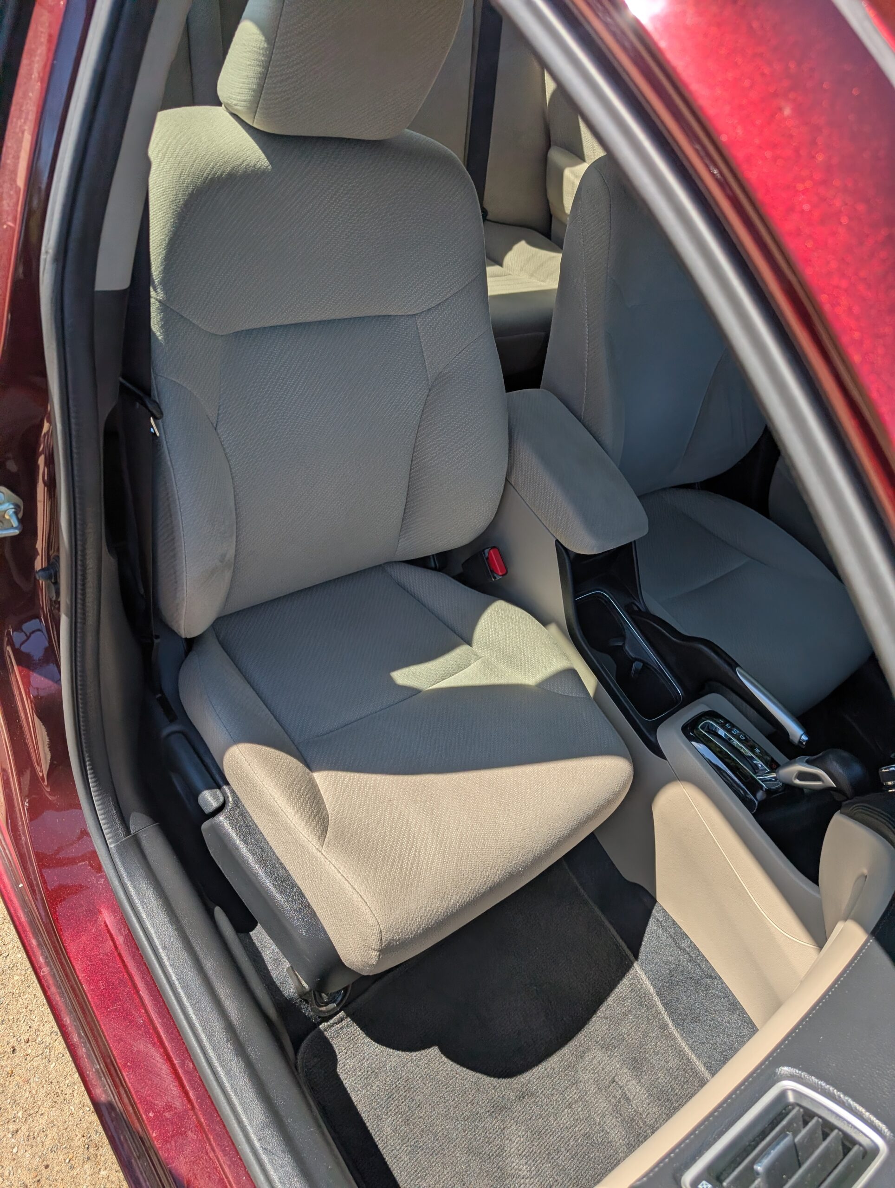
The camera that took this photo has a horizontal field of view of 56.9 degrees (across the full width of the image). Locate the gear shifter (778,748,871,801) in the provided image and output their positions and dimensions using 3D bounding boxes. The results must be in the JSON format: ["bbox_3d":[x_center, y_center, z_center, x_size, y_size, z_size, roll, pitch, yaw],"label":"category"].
[{"bbox_3d":[0.505,0.241,1.106,0.052,0.115,0.066,-21,82,-36],"label":"gear shifter"}]

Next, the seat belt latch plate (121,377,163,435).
[{"bbox_3d":[-0.304,-0.188,0.823,0.062,0.065,0.020,42,69,14],"label":"seat belt latch plate"}]

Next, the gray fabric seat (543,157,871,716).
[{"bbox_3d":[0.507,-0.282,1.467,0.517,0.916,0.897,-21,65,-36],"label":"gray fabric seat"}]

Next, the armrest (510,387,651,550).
[{"bbox_3d":[0.186,-0.198,1.315,0.146,0.068,0.297,-21,65,-36],"label":"armrest"}]

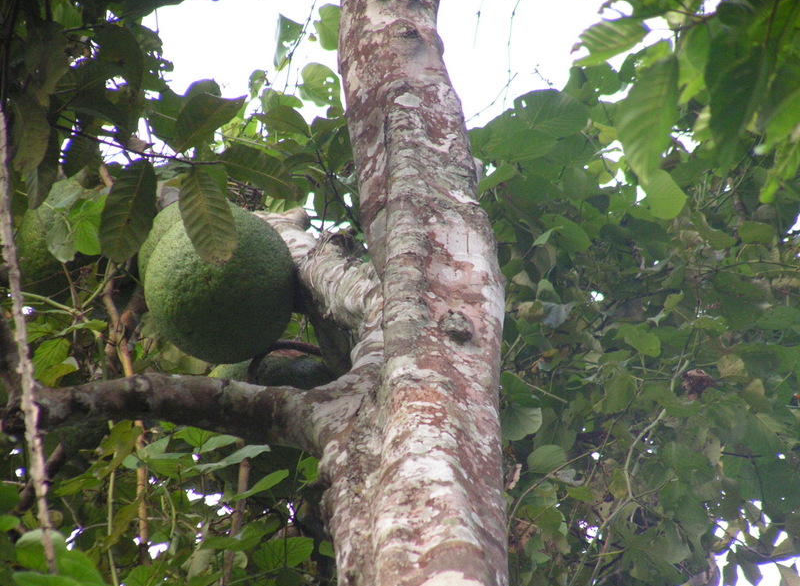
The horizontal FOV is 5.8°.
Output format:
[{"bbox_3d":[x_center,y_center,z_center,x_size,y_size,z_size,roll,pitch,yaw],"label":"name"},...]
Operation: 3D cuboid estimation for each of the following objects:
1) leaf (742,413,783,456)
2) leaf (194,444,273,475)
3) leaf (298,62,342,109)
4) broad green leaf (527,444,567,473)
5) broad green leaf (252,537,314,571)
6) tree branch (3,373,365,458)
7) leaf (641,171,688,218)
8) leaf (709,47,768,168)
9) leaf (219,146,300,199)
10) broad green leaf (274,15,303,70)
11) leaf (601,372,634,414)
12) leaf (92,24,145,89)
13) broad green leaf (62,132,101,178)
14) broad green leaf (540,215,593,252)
[{"bbox_3d":[0.784,0.306,17.200,0.095,0.104,0.025,-50,-16,19],"label":"leaf"},{"bbox_3d":[-0.318,0.312,15.000,0.159,0.019,0.072,-19,-21,0],"label":"leaf"},{"bbox_3d":[-0.158,-0.410,15.800,0.093,0.091,0.025,28,10,20],"label":"leaf"},{"bbox_3d":[0.324,0.366,17.600,0.094,0.073,0.025,-17,18,6],"label":"broad green leaf"},{"bbox_3d":[-0.232,0.520,15.800,0.123,0.025,0.091,-11,-45,0],"label":"broad green leaf"},{"bbox_3d":[-0.458,0.258,16.900,0.770,0.180,0.190,0,-22,0],"label":"tree branch"},{"bbox_3d":[0.508,-0.194,15.500,0.098,0.105,0.035,0,-20,0],"label":"leaf"},{"bbox_3d":[0.651,-0.357,15.300,0.106,0.241,0.026,14,19,-5],"label":"leaf"},{"bbox_3d":[-0.262,-0.225,14.700,0.155,0.074,0.033,20,-19,7],"label":"leaf"},{"bbox_3d":[-0.215,-0.482,15.300,0.054,0.104,0.038,5,-20,2],"label":"broad green leaf"},{"bbox_3d":[0.487,0.223,17.800,0.076,0.104,0.025,18,18,-6],"label":"leaf"},{"bbox_3d":[-0.584,-0.491,16.500,0.106,0.145,0.026,12,19,-4],"label":"leaf"},{"bbox_3d":[-0.661,-0.287,16.500,0.075,0.106,0.025,27,17,-9],"label":"broad green leaf"},{"bbox_3d":[0.335,-0.118,16.000,0.109,0.072,0.036,25,-18,9],"label":"broad green leaf"}]

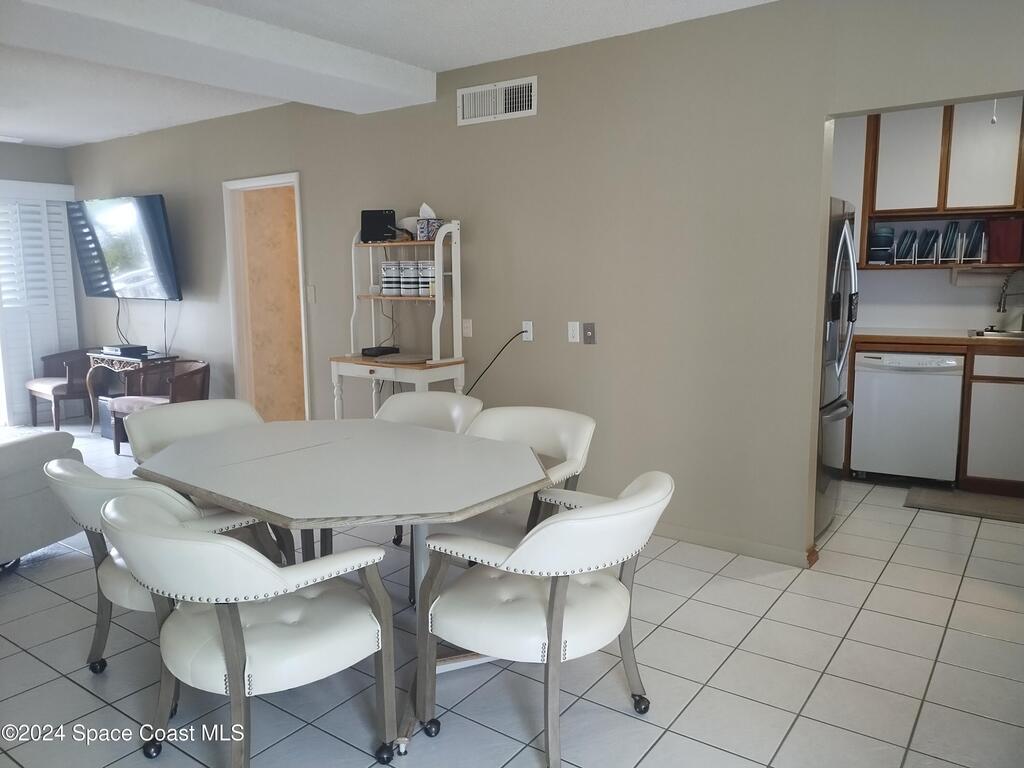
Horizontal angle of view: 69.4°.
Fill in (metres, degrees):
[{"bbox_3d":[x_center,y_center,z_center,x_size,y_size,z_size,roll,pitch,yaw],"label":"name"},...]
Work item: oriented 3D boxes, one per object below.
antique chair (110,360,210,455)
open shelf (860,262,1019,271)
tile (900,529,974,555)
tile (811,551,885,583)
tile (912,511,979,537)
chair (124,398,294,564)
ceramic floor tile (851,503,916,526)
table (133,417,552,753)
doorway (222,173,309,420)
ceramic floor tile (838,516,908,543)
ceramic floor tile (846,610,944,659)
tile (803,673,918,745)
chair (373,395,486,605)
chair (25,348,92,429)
[{"bbox_3d":[-2.682,0.187,5.758,0.580,0.710,0.610,6,10,35],"label":"antique chair"},{"bbox_3d":[2.757,-0.760,4.799,0.920,0.030,0.300,6,10,35],"label":"open shelf"},{"bbox_3d":[2.180,0.813,3.804,0.302,0.010,0.302,6,10,35],"label":"tile"},{"bbox_3d":[1.559,0.849,3.436,0.297,0.010,0.297,5,10,36],"label":"tile"},{"bbox_3d":[2.348,0.768,4.006,0.297,0.010,0.297,5,10,36],"label":"tile"},{"bbox_3d":[-1.338,0.521,3.277,0.610,0.794,0.634,-6,10,-35],"label":"chair"},{"bbox_3d":[2.104,0.747,4.183,0.297,0.010,0.297,5,10,36],"label":"ceramic floor tile"},{"bbox_3d":[-0.594,0.614,2.599,1.540,0.747,1.040,6,10,39],"label":"table"},{"bbox_3d":[-1.826,-0.493,5.632,0.905,2.085,0.130,6,10,35],"label":"doorway"},{"bbox_3d":[1.939,0.789,3.969,0.301,0.010,0.301,5,10,36],"label":"ceramic floor tile"},{"bbox_3d":[1.446,0.942,2.781,0.297,0.010,0.297,5,10,36],"label":"ceramic floor tile"},{"bbox_3d":[1.102,1.023,2.327,0.301,0.010,0.301,5,10,36],"label":"tile"},{"bbox_3d":[-0.441,0.472,3.461,0.610,0.785,0.630,3,9,23],"label":"chair"},{"bbox_3d":[-4.374,0.021,7.341,0.560,0.740,0.570,6,10,40],"label":"chair"}]

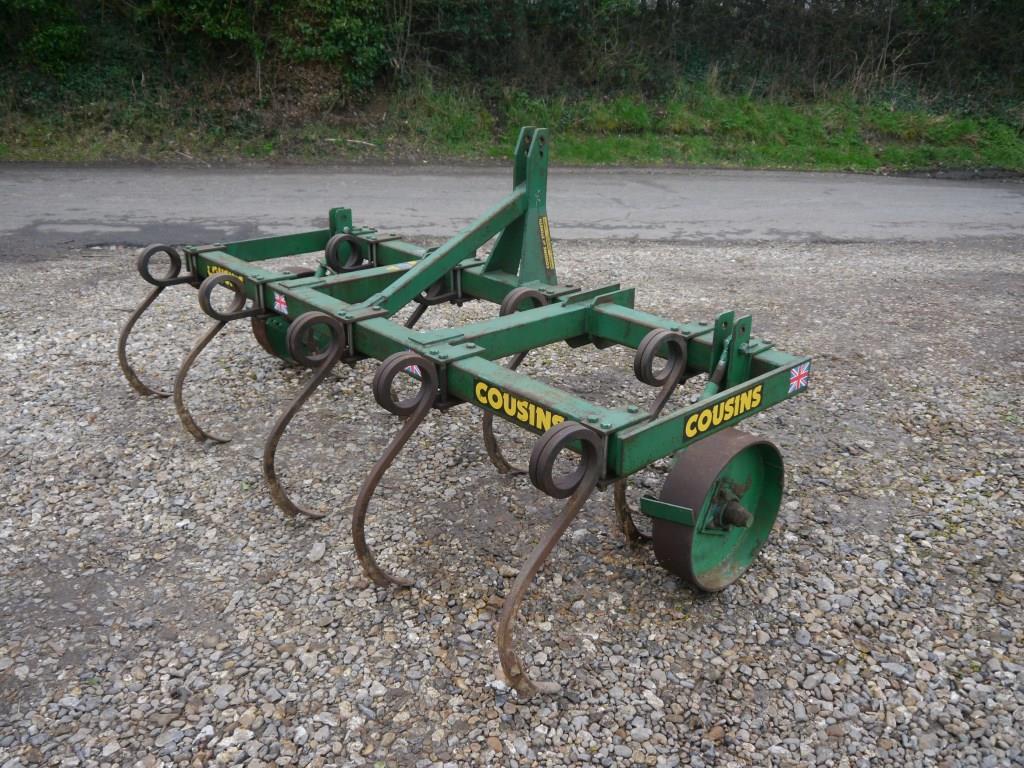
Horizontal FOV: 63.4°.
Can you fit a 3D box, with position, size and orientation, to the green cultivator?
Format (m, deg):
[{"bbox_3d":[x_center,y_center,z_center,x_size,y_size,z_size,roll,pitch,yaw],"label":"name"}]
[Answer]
[{"bbox_3d":[-0.411,-0.275,3.200,1.394,1.335,2.781,-18,28,-38],"label":"green cultivator"}]

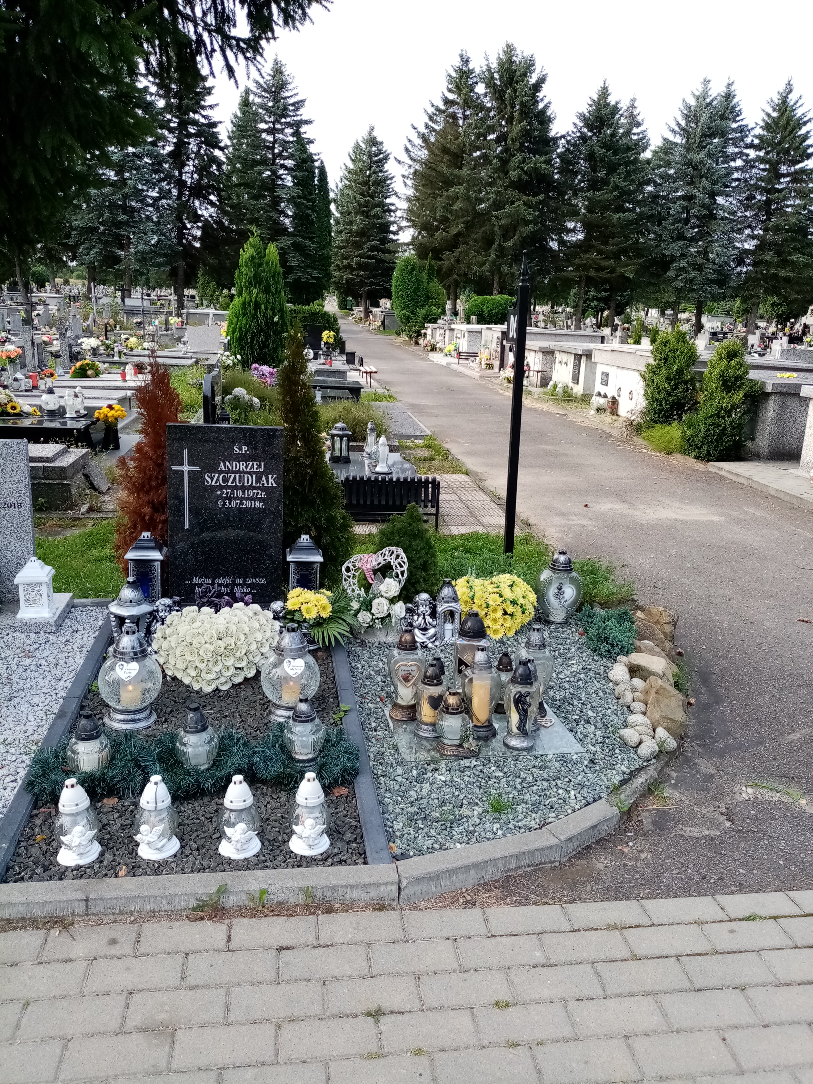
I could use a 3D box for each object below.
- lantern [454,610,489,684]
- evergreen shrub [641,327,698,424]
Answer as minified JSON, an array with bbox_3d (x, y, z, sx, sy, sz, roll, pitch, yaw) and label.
[{"bbox_3d":[0.230,0.418,2.878,0.120,0.370,0.115,2,16,-3],"label":"lantern"},{"bbox_3d":[3.380,-2.107,10.456,0.642,1.228,0.642,3,17,0],"label":"evergreen shrub"}]

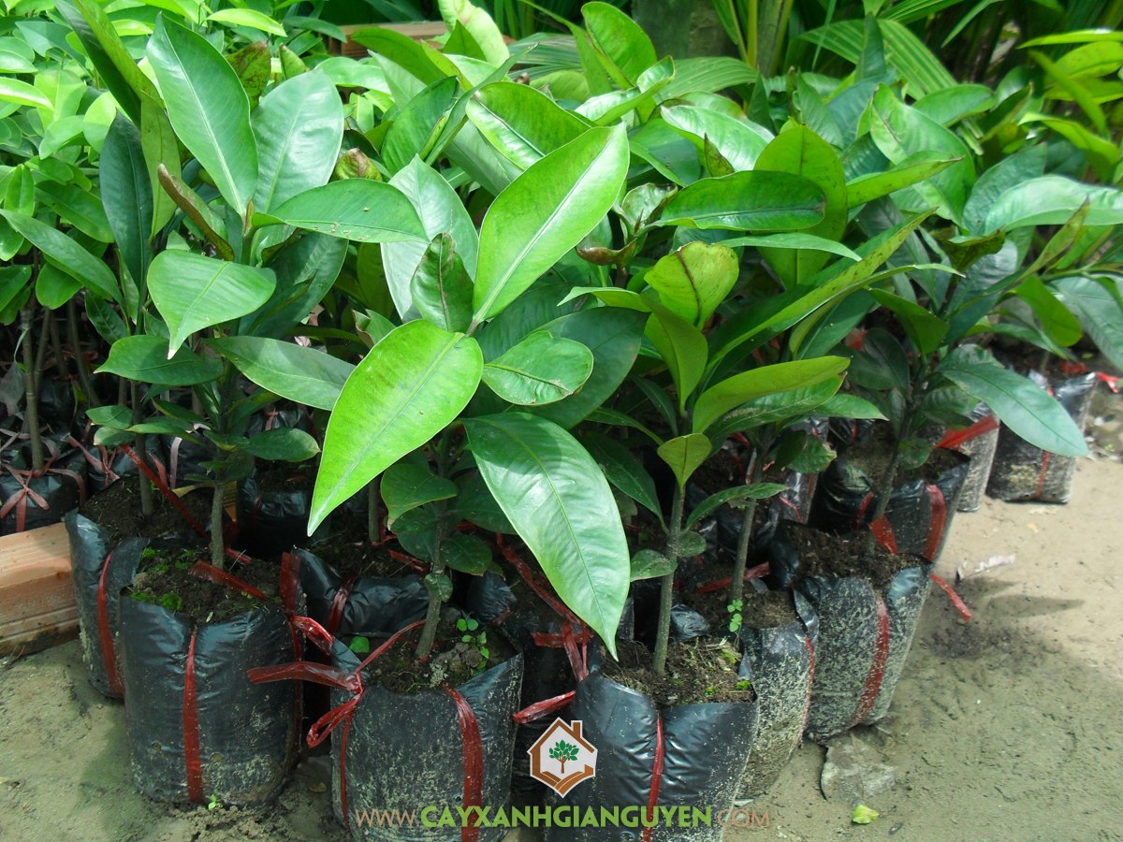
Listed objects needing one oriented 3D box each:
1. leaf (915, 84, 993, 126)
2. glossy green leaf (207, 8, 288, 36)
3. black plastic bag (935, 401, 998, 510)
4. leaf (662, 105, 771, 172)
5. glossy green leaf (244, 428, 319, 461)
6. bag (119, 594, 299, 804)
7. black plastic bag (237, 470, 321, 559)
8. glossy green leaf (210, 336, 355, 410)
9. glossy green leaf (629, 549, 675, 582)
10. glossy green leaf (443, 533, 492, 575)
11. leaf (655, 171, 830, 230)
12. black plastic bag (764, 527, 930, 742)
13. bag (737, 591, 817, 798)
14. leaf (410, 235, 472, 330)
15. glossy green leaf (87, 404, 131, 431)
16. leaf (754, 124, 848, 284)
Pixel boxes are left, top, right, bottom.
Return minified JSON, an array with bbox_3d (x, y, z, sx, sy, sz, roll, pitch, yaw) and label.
[{"bbox_3d":[0.450,-0.367,1.335,0.114,0.055,0.020,-9,-29,15],"label":"leaf"},{"bbox_3d":[-0.413,-0.518,1.485,0.122,0.020,0.045,15,54,14],"label":"glossy green leaf"},{"bbox_3d":[0.527,0.036,1.578,0.140,0.168,0.140,11,18,18],"label":"black plastic bag"},{"bbox_3d":[0.165,-0.283,1.140,0.147,0.065,0.025,19,-21,-16],"label":"leaf"},{"bbox_3d":[-0.236,0.019,0.955,0.064,0.010,0.032,9,58,6],"label":"glossy green leaf"},{"bbox_3d":[-0.290,0.213,0.960,0.146,0.166,0.146,2,21,0],"label":"bag"},{"bbox_3d":[-0.257,0.126,1.169,0.140,0.160,0.140,2,21,0],"label":"black plastic bag"},{"bbox_3d":[-0.198,-0.037,0.846,0.151,0.022,0.060,19,48,12],"label":"glossy green leaf"},{"bbox_3d":[0.061,0.102,0.800,0.042,0.012,0.028,-11,40,-14],"label":"glossy green leaf"},{"bbox_3d":[-0.070,0.099,0.845,0.040,0.009,0.031,5,58,-2],"label":"glossy green leaf"},{"bbox_3d":[0.159,-0.192,0.990,0.148,0.056,0.020,-1,-24,6],"label":"leaf"},{"bbox_3d":[0.253,0.194,1.031,0.145,0.148,0.145,2,21,0],"label":"black plastic bag"},{"bbox_3d":[0.136,0.228,0.951,0.140,0.168,0.140,9,17,10],"label":"bag"},{"bbox_3d":[-0.084,-0.098,0.800,0.040,0.072,0.015,-10,0,-11],"label":"leaf"},{"bbox_3d":[-0.442,-0.003,1.110,0.046,0.009,0.028,-5,58,-7],"label":"glossy green leaf"},{"bbox_3d":[0.236,-0.212,1.120,0.088,0.165,0.020,-1,3,0],"label":"leaf"}]

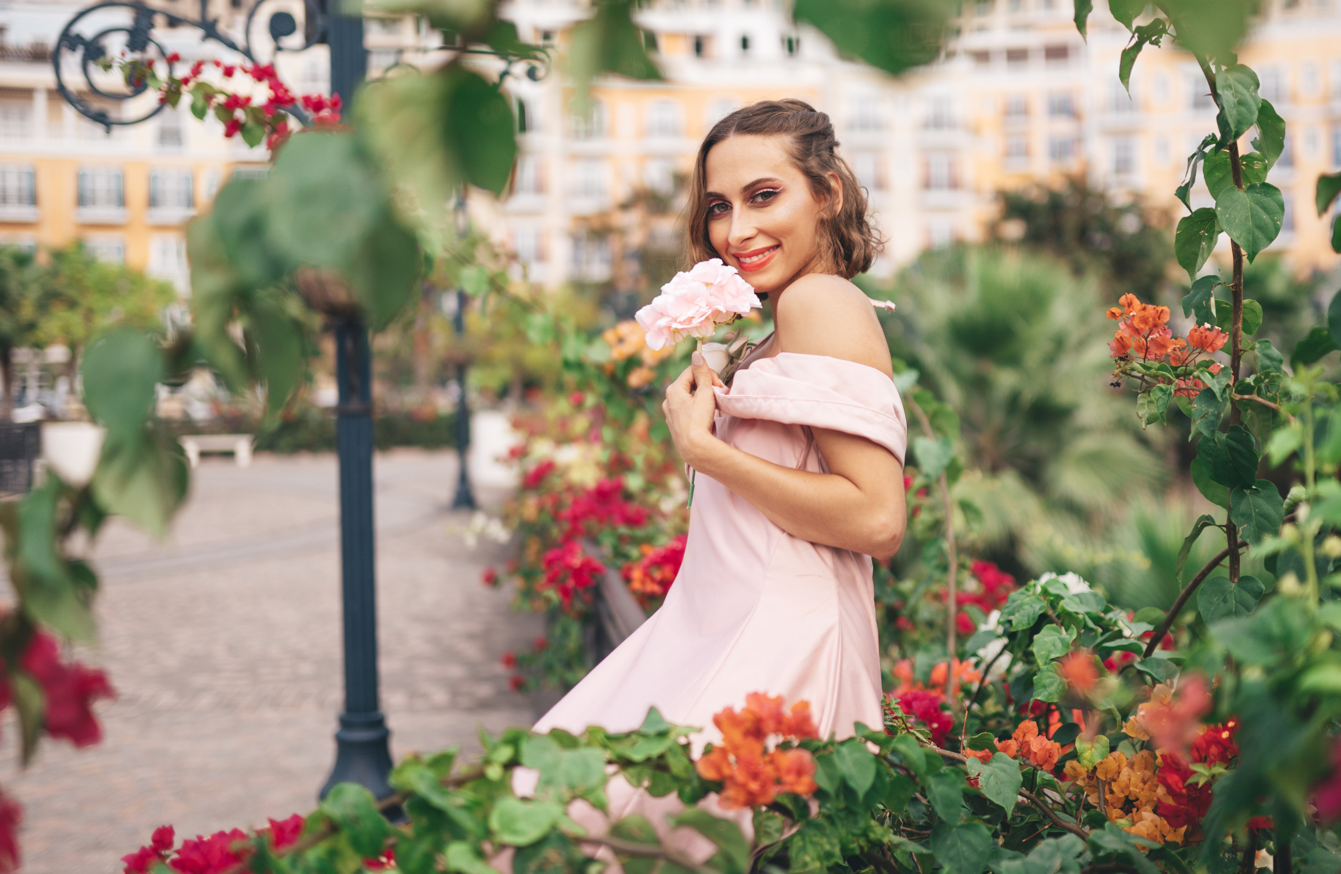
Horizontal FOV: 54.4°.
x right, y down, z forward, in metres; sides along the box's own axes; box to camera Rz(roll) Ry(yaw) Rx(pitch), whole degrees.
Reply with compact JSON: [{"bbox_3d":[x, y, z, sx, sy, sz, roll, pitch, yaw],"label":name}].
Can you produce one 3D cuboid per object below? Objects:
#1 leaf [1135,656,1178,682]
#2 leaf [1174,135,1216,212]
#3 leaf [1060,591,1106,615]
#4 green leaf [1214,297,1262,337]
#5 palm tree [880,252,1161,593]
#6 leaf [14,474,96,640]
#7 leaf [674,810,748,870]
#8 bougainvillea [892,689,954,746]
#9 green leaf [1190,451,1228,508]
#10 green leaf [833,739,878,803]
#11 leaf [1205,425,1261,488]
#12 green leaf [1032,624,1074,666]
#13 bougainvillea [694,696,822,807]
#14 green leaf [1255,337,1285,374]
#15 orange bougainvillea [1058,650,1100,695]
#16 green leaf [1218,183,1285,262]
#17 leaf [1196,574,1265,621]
[{"bbox_3d":[0.555,0.266,1.490,0.050,0.034,0.020,5,-24,2],"label":"leaf"},{"bbox_3d":[0.624,-0.313,1.550,0.035,0.093,0.040,20,-4,-44],"label":"leaf"},{"bbox_3d":[0.585,0.235,1.850,0.064,0.036,0.045,0,2,18],"label":"leaf"},{"bbox_3d":[0.661,-0.140,1.520,0.057,0.048,0.030,0,3,0],"label":"green leaf"},{"bbox_3d":[1.594,-0.089,6.000,1.400,1.600,1.350,0,3,0],"label":"palm tree"},{"bbox_3d":[-0.349,0.069,0.740,0.036,0.093,0.028,-13,-6,-20],"label":"leaf"},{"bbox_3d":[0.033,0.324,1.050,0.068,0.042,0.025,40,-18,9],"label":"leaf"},{"bbox_3d":[0.332,0.369,1.720,0.085,0.077,0.075,0,3,0],"label":"bougainvillea"},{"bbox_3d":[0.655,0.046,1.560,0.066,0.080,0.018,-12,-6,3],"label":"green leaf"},{"bbox_3d":[0.175,0.317,1.240,0.043,0.063,0.018,-7,-19,-2],"label":"green leaf"},{"bbox_3d":[0.656,0.024,1.530,0.065,0.072,0.017,-25,-6,7],"label":"leaf"},{"bbox_3d":[0.440,0.239,1.500,0.051,0.050,0.030,1,3,11],"label":"green leaf"},{"bbox_3d":[0.075,0.272,1.130,0.105,0.100,0.090,-1,2,0],"label":"bougainvillea"},{"bbox_3d":[0.722,-0.098,1.570,0.034,0.046,0.025,-2,-18,-13],"label":"green leaf"},{"bbox_3d":[0.219,0.126,0.700,0.025,0.026,0.024,0,2,17],"label":"orange bougainvillea"},{"bbox_3d":[0.690,-0.255,1.550,0.080,0.098,0.025,-3,-24,-1],"label":"green leaf"},{"bbox_3d":[0.653,0.196,1.520,0.078,0.074,0.025,0,-13,23],"label":"leaf"}]

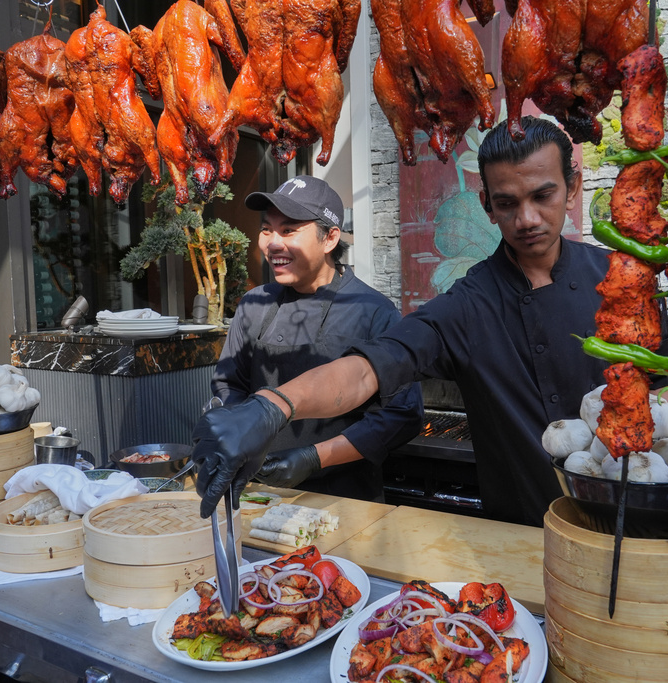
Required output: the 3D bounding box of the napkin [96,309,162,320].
[{"bbox_3d":[-0.749,-0.099,2.500,0.225,0.042,0.180,-1,5,0],"label":"napkin"}]

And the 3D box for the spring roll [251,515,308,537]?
[{"bbox_3d":[-0.102,0.337,1.244,0.110,0.021,0.021,2,5,31],"label":"spring roll"}]

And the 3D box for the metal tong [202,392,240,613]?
[{"bbox_3d":[-0.154,0.228,0.948,0.040,0.290,0.030,-1,-10,-31],"label":"metal tong"}]

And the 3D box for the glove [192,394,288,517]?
[{"bbox_3d":[-0.132,0.160,0.965,0.110,0.160,0.090,-4,5,-30],"label":"glove"}]

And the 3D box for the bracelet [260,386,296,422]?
[{"bbox_3d":[-0.086,0.094,1.000,0.009,0.066,0.060,-17,6,-39],"label":"bracelet"}]

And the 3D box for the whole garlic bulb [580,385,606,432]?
[{"bbox_3d":[0.406,0.102,1.035,0.066,0.070,0.066,0,4,18],"label":"whole garlic bulb"}]

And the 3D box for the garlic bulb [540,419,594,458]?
[{"bbox_3d":[0.279,0.116,0.815,0.055,0.045,0.055,-21,31,0],"label":"garlic bulb"}]

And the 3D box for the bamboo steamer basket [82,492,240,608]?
[{"bbox_3d":[-0.276,0.334,1.127,0.254,0.107,0.254,-2,4,-12],"label":"bamboo steamer basket"}]

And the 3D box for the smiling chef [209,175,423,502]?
[{"bbox_3d":[-0.040,0.467,1.645,0.510,1.720,0.400,0,4,19],"label":"smiling chef"}]

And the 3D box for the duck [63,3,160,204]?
[{"bbox_3d":[-0.365,-0.389,1.120,0.138,0.312,0.125,-2,5,-6],"label":"duck"}]

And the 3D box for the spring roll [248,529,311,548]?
[{"bbox_3d":[-0.098,0.343,1.187,0.104,0.018,0.018,1,4,29],"label":"spring roll"}]

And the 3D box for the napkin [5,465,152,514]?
[{"bbox_3d":[-0.496,0.284,1.310,0.265,0.085,0.160,-2,4,-18],"label":"napkin"}]

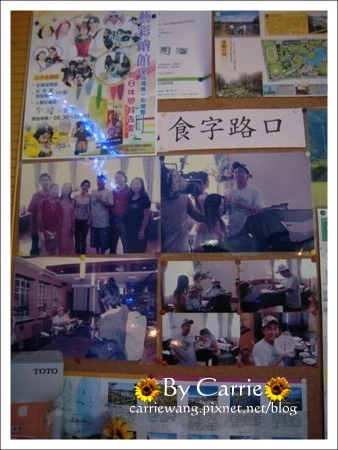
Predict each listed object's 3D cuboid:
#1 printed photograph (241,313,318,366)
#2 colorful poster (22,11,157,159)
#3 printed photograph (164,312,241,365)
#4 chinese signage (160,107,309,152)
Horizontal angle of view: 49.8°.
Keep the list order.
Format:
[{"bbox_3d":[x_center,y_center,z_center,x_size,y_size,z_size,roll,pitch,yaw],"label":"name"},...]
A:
[{"bbox_3d":[0.214,0.223,0.710,0.153,0.103,0.005,-1,-7,4],"label":"printed photograph"},{"bbox_3d":[-0.172,-0.340,0.809,0.298,0.390,0.005,-1,-7,4],"label":"colorful poster"},{"bbox_3d":[0.063,0.226,0.721,0.153,0.103,0.005,-1,-7,4],"label":"printed photograph"},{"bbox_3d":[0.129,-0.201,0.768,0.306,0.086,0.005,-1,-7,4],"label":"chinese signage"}]

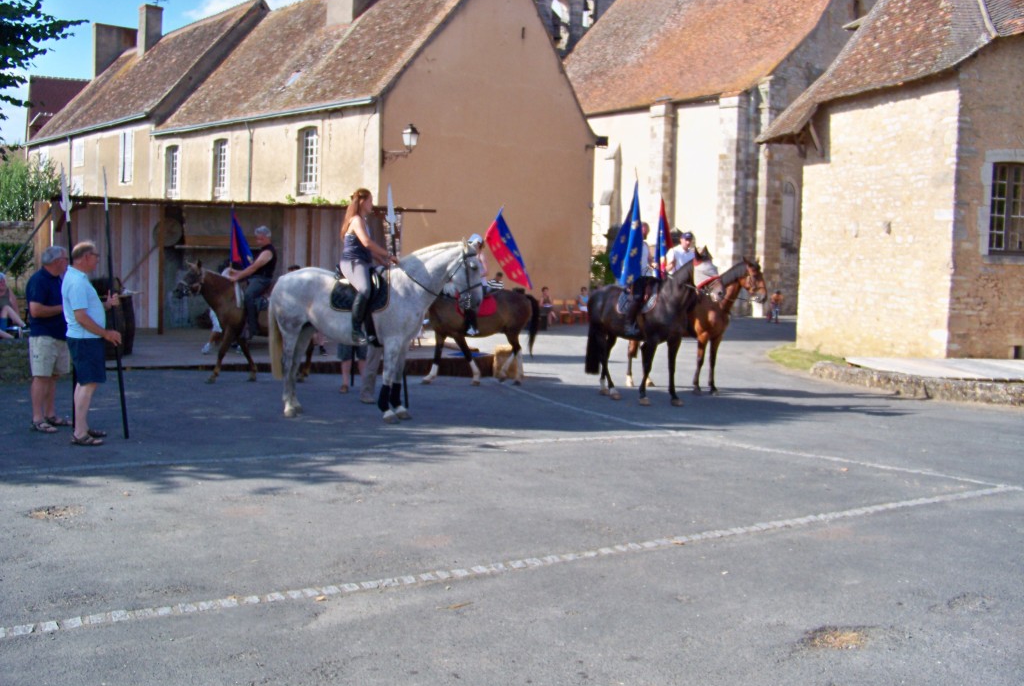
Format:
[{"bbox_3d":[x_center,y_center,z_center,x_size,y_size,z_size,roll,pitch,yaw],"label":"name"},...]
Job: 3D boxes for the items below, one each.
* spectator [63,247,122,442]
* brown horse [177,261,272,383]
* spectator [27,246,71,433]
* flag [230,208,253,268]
[{"bbox_3d":[-3.661,0.004,8.500,0.460,1.750,0.550,0,4,-16],"label":"spectator"},{"bbox_3d":[-3.534,-0.282,13.260,2.080,1.620,0.500,0,4,-16],"label":"brown horse"},{"bbox_3d":[-4.259,-0.032,9.000,0.380,1.720,0.500,3,4,20],"label":"spectator"},{"bbox_3d":[-3.630,-1.402,13.100,0.310,0.820,0.200,1,4,-6],"label":"flag"}]

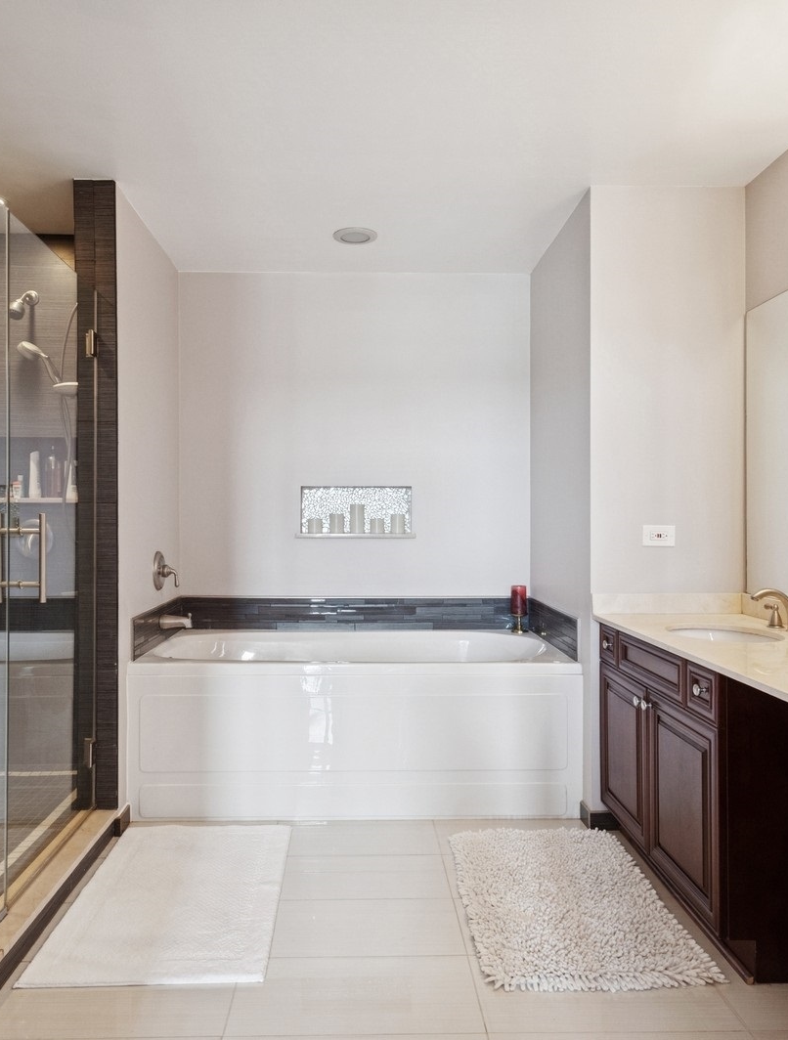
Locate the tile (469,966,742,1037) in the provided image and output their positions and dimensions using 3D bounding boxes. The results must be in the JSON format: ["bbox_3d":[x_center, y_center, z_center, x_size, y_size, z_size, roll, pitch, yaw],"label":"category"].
[{"bbox_3d":[0.518,1.192,1.861,0.610,0.010,0.303,0,0,-2],"label":"tile"}]

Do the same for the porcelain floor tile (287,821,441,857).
[{"bbox_3d":[-0.141,1.192,2.752,0.610,0.010,0.300,0,0,-2],"label":"porcelain floor tile"}]

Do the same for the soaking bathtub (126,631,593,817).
[{"bbox_3d":[-0.168,0.879,3.360,1.800,0.617,0.900,0,0,-2],"label":"soaking bathtub"}]

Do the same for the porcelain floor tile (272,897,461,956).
[{"bbox_3d":[-0.110,1.192,2.153,0.610,0.010,0.303,0,0,-2],"label":"porcelain floor tile"}]

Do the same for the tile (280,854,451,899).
[{"bbox_3d":[-0.125,1.192,2.454,0.610,0.010,0.303,0,0,-2],"label":"tile"}]

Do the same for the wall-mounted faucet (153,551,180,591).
[{"bbox_3d":[-1.020,0.231,3.340,0.105,0.180,0.175,0,0,-2],"label":"wall-mounted faucet"}]

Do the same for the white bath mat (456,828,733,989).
[{"bbox_3d":[0.527,1.172,2.325,0.620,0.030,0.900,0,0,-2],"label":"white bath mat"}]

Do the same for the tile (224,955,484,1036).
[{"bbox_3d":[-0.095,1.192,1.851,0.610,0.010,0.303,0,0,-2],"label":"tile"}]

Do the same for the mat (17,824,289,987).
[{"bbox_3d":[-0.680,1.181,2.372,0.630,0.013,0.970,0,0,-2],"label":"mat"}]

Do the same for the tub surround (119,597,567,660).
[{"bbox_3d":[-0.170,0.487,3.385,1.790,0.170,0.890,0,0,-2],"label":"tub surround"}]

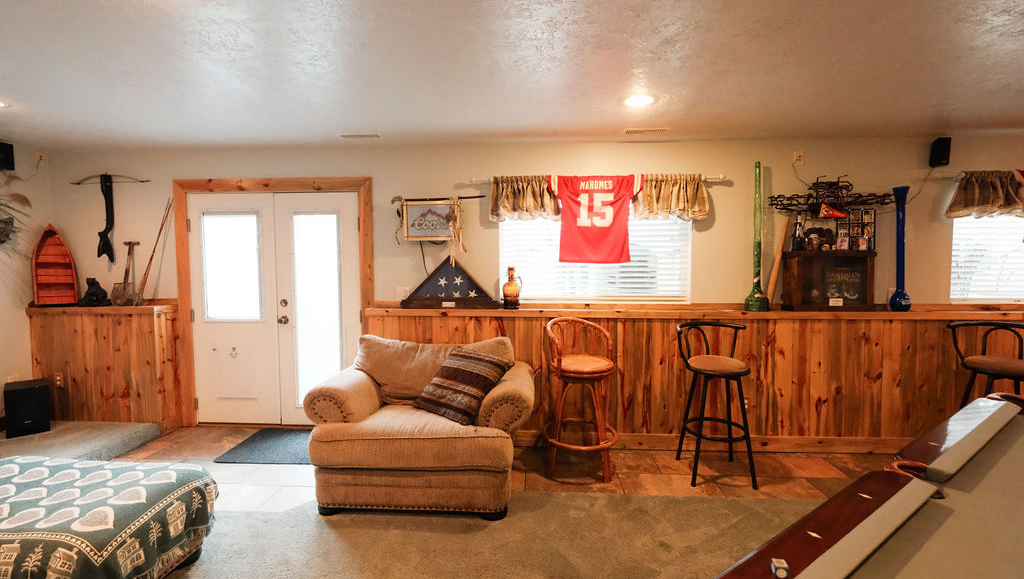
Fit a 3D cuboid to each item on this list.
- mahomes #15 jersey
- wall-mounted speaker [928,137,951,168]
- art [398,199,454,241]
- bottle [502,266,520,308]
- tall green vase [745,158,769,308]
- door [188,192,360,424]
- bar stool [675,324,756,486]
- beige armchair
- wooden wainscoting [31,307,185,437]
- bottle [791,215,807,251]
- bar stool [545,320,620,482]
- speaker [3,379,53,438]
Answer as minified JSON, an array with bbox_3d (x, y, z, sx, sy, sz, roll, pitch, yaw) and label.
[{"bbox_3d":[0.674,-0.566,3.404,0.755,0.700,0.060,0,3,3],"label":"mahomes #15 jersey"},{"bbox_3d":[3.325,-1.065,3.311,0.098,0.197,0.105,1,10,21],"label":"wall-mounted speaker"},{"bbox_3d":[-0.703,-0.586,3.599,0.447,0.354,0.060,0,3,3],"label":"art"},{"bbox_3d":[0.004,-0.016,3.429,0.145,0.335,0.130,0,3,3],"label":"bottle"},{"bbox_3d":[1.914,-0.409,3.296,0.168,1.136,0.168,0,3,3],"label":"tall green vase"},{"bbox_3d":[-2.037,0.177,3.712,1.510,2.030,0.070,0,3,3],"label":"door"},{"bbox_3d":[1.379,0.757,2.925,0.515,1.020,0.510,-1,3,-20],"label":"bar stool"},{"bbox_3d":[-0.538,0.806,2.839,1.350,0.930,0.970,0,3,3],"label":"beige armchair"},{"bbox_3d":[-3.447,0.671,3.643,1.110,1.095,0.270,0,3,3],"label":"wooden wainscoting"},{"bbox_3d":[2.215,-0.441,3.299,0.092,0.285,0.090,0,3,3],"label":"bottle"},{"bbox_3d":[0.476,0.740,2.975,0.510,1.050,0.520,-2,4,-30],"label":"bar stool"},{"bbox_3d":[-3.837,0.934,3.387,0.310,0.370,0.230,3,4,43],"label":"speaker"}]

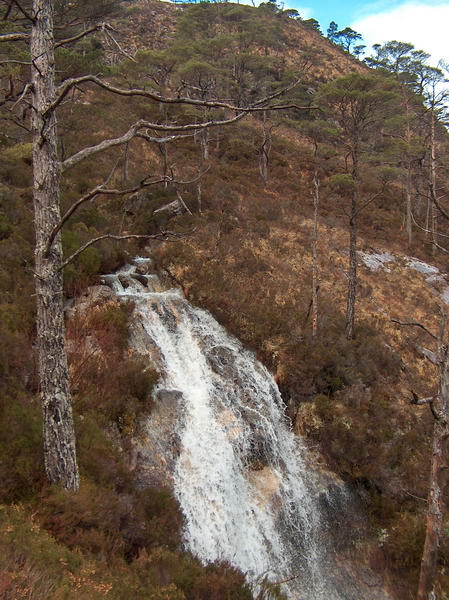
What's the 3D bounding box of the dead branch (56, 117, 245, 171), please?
[{"bbox_3d":[-0.764,-1.640,6.800,1.953,0.573,0.550,0,5,0],"label":"dead branch"}]

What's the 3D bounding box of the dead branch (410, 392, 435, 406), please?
[{"bbox_3d":[2.472,1.242,8.000,0.300,0.175,0.170,0,5,0],"label":"dead branch"}]

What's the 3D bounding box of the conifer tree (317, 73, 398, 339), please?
[{"bbox_3d":[4.566,-3.244,22.000,2.815,9.132,2.800,0,5,0],"label":"conifer tree"}]

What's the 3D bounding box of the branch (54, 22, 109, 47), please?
[{"bbox_3d":[-1.507,-2.807,6.800,0.594,0.276,0.300,0,5,0],"label":"branch"}]

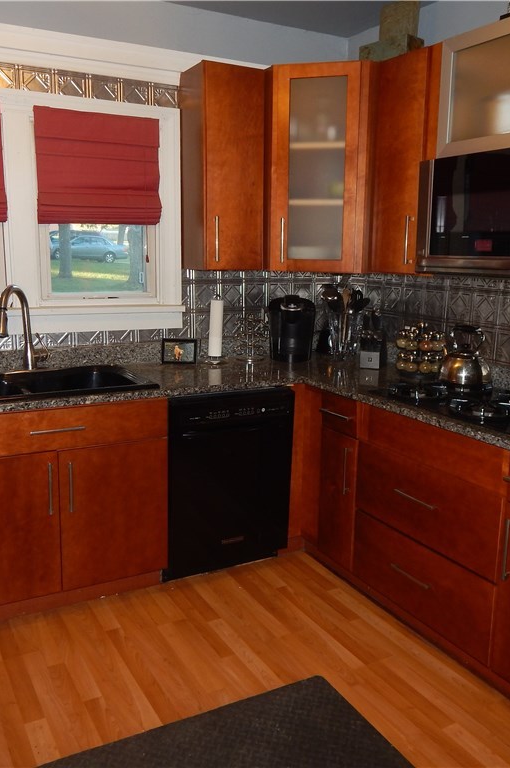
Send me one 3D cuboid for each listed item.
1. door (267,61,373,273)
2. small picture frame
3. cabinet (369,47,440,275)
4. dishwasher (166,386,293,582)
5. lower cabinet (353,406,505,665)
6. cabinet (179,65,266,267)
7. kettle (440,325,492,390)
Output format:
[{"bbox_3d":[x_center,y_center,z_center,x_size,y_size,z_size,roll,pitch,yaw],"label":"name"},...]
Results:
[{"bbox_3d":[0.289,-0.995,3.040,0.430,0.920,0.040,4,11,17],"label":"door"},{"bbox_3d":[-0.389,-0.170,3.345,0.172,0.130,0.030,0,3,-6],"label":"small picture frame"},{"bbox_3d":[0.788,-0.953,2.877,0.335,0.912,0.360,-5,12,-28],"label":"cabinet"},{"bbox_3d":[-0.239,0.419,3.201,0.605,0.872,0.610,-5,12,-28],"label":"dishwasher"},{"bbox_3d":[0.871,0.496,2.585,0.590,0.765,0.765,-5,12,-28],"label":"lower cabinet"},{"bbox_3d":[-0.172,-1.019,3.162,0.305,0.912,0.335,-5,12,-28],"label":"cabinet"},{"bbox_3d":[0.857,-0.116,2.658,0.200,0.235,0.195,4,11,18],"label":"kettle"}]

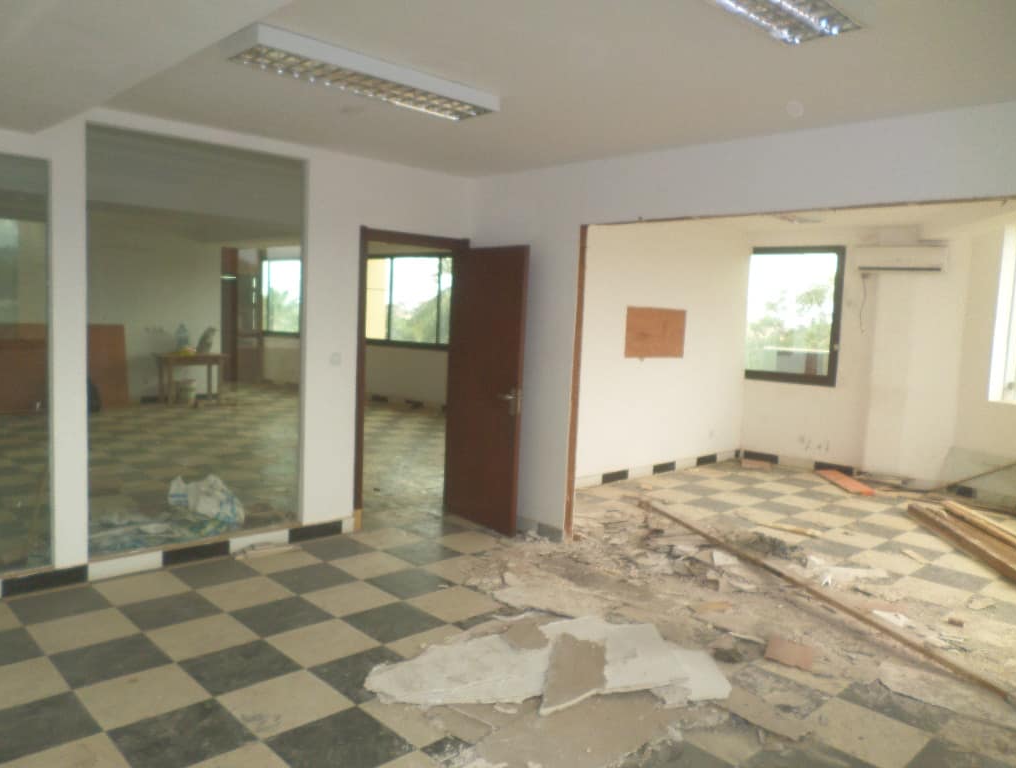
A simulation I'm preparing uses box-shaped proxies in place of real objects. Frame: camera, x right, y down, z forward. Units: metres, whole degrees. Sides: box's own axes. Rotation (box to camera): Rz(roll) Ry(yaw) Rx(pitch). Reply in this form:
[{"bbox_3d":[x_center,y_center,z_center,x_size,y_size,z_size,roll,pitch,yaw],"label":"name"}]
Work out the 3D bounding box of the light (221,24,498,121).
[{"bbox_3d":[-0.587,-1.364,3.303,1.190,0.078,0.270,-2,7,-41],"label":"light"}]

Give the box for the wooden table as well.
[{"bbox_3d":[-4.959,-0.075,11.542,0.920,0.755,0.560,-2,7,-43],"label":"wooden table"}]

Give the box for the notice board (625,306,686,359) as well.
[{"bbox_3d":[1.524,-0.509,7.532,0.990,0.490,0.030,-3,8,-44],"label":"notice board"}]

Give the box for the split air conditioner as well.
[{"bbox_3d":[3.943,-1.245,7.423,0.215,0.270,0.790,-2,7,-43],"label":"split air conditioner"}]

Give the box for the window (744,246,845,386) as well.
[{"bbox_3d":[3.264,-0.781,8.463,0.100,1.550,1.100,-2,7,-43],"label":"window"}]

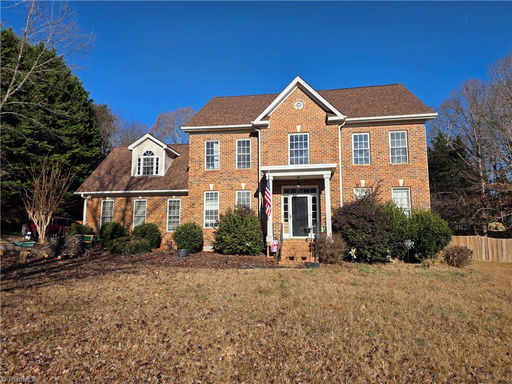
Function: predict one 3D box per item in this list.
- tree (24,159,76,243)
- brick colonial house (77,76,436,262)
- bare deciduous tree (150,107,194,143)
[{"bbox_3d":[-10.556,0.414,17.387,2.600,4.341,2.500,-1,-7,10],"label":"tree"},{"bbox_3d":[-0.356,-1.588,21.176,19.100,10.400,12.000,-1,-7,10],"label":"brick colonial house"},{"bbox_3d":[-9.526,-2.586,42.776,8.310,16.951,7.894,-1,-7,10],"label":"bare deciduous tree"}]

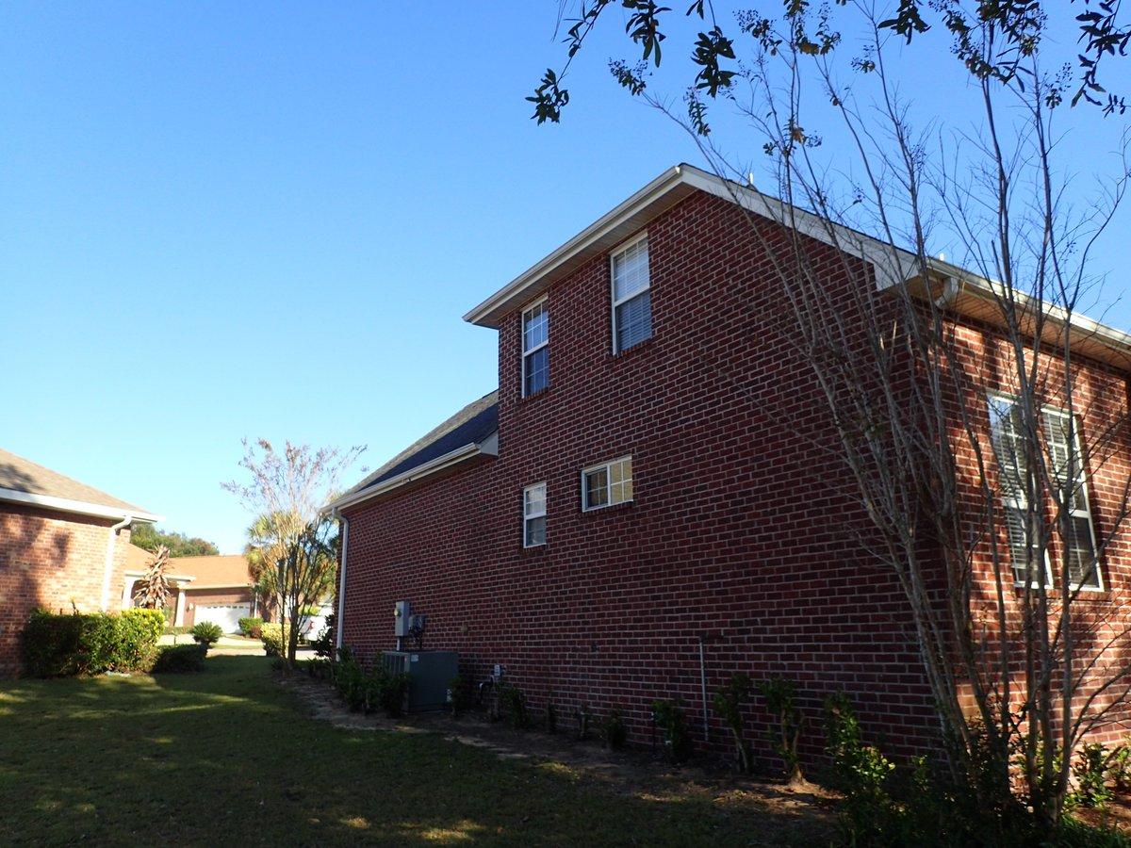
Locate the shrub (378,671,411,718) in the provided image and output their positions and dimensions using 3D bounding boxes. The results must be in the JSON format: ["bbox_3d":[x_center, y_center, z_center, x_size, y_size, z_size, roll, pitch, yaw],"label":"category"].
[{"bbox_3d":[-2.326,3.671,11.111,0.452,0.585,0.452,2,-15,-11],"label":"shrub"}]

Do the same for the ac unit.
[{"bbox_3d":[-2.200,3.880,12.382,0.830,0.818,0.900,9,-18,-33],"label":"ac unit"}]

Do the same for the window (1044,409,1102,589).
[{"bbox_3d":[4.945,0.731,7.997,0.750,1.765,0.100,9,-18,-33],"label":"window"}]

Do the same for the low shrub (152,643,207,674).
[{"bbox_3d":[-9.362,5.644,19.690,1.278,0.699,1.086,6,-16,-24],"label":"low shrub"}]

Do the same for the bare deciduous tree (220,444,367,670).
[{"bbox_3d":[-6.768,3.097,20.464,3.369,5.678,3.369,4,-16,-18],"label":"bare deciduous tree"}]

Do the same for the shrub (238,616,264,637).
[{"bbox_3d":[-19.065,12.320,49.556,1.499,1.221,1.349,5,-16,-20],"label":"shrub"}]

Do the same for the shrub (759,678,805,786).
[{"bbox_3d":[1.787,2.521,6.751,0.378,0.821,0.378,-4,-15,13],"label":"shrub"}]

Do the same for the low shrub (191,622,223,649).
[{"bbox_3d":[-10.557,6.242,24.053,0.868,0.833,0.868,6,-16,-22],"label":"low shrub"}]

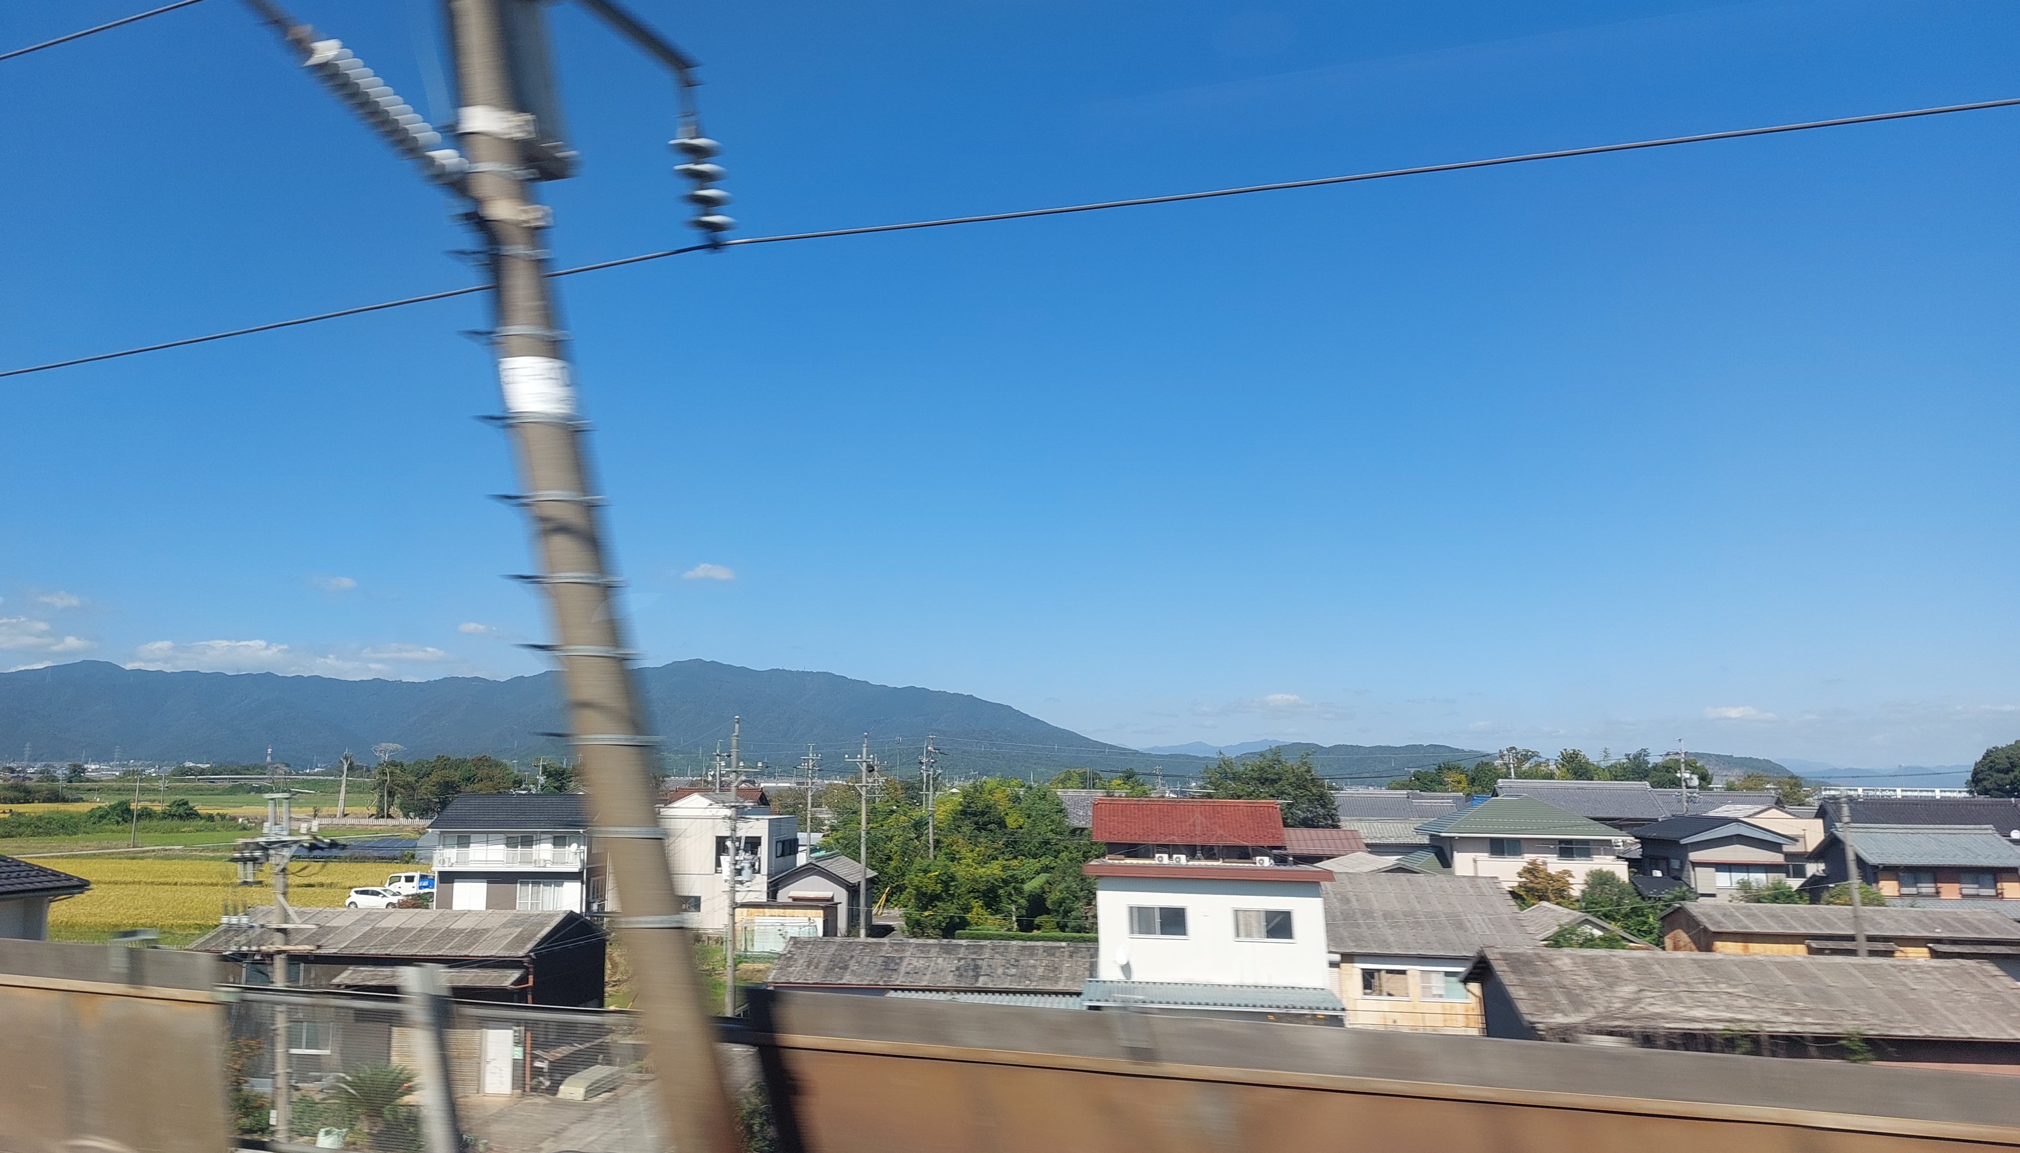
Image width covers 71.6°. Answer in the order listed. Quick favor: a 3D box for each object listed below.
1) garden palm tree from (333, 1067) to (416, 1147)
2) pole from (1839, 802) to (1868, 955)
[{"bbox_3d":[-15.491,12.958,34.200,2.050,2.050,2.000,1,-8,0],"label":"garden palm tree"},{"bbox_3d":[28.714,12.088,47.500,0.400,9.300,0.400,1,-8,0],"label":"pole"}]

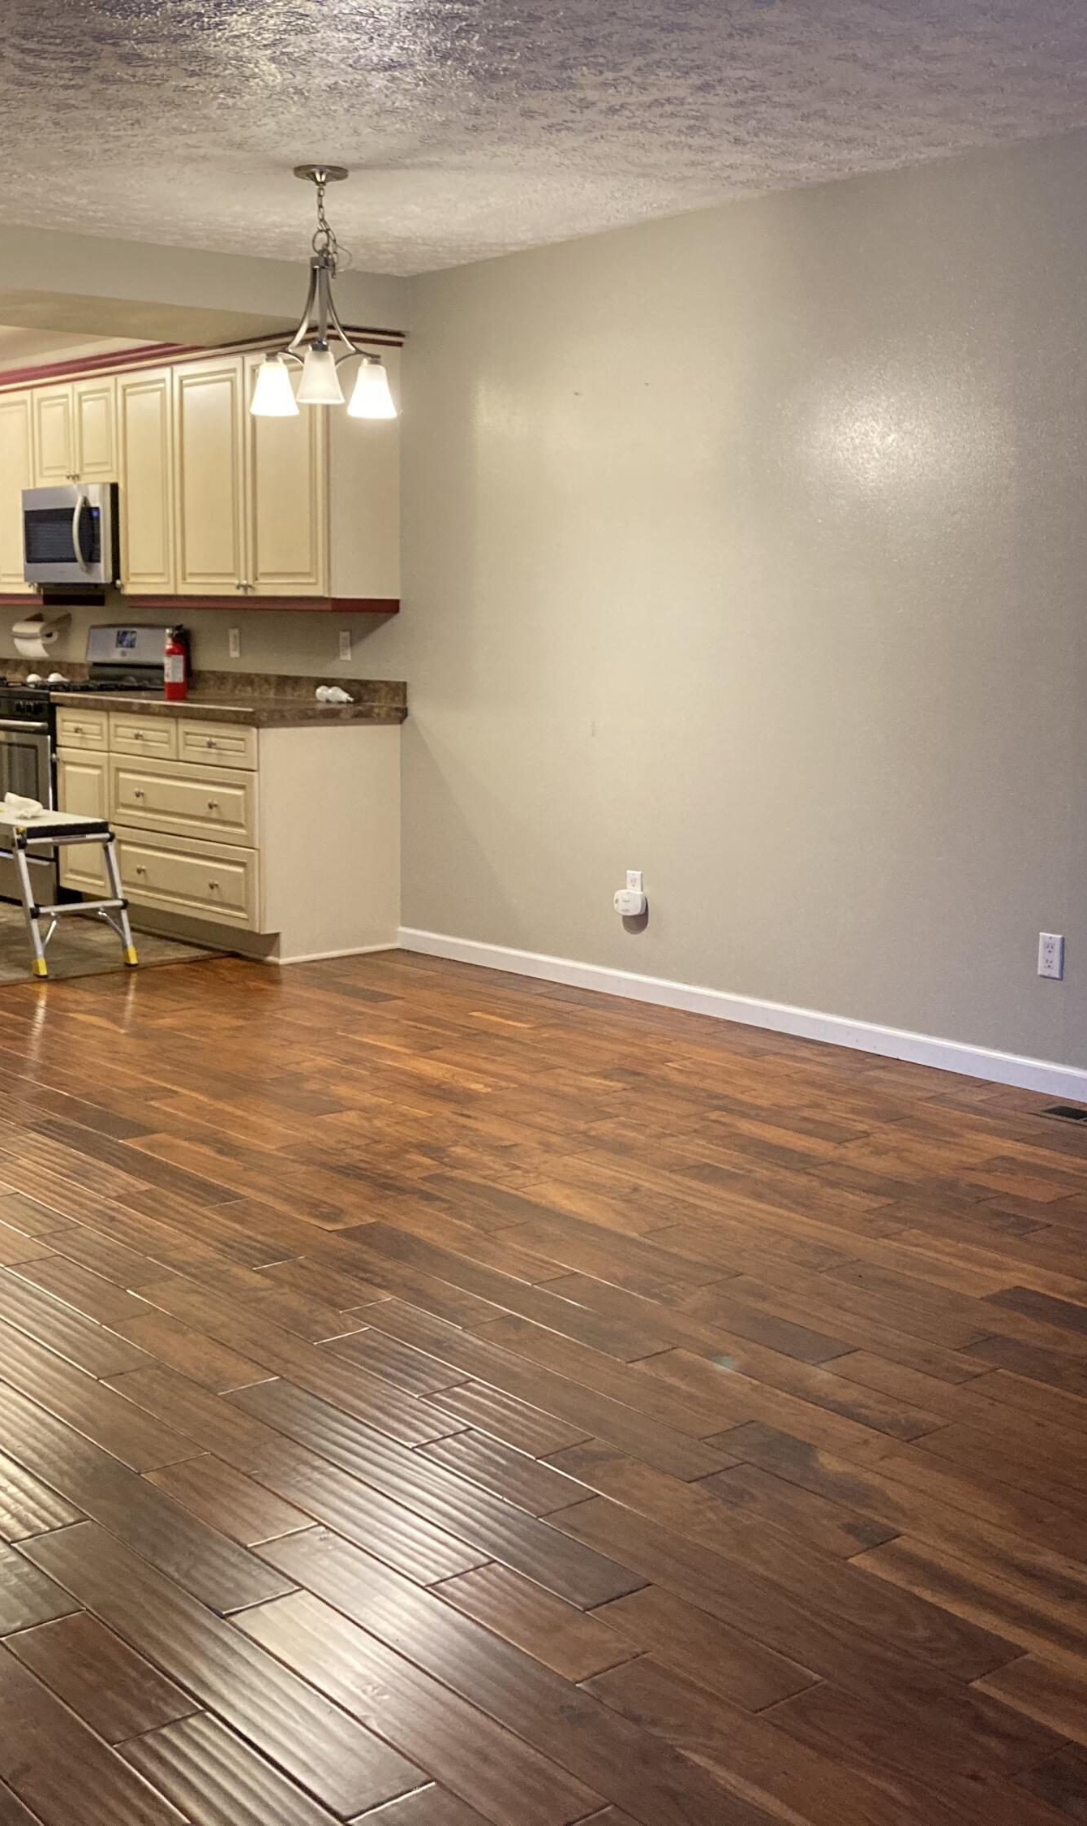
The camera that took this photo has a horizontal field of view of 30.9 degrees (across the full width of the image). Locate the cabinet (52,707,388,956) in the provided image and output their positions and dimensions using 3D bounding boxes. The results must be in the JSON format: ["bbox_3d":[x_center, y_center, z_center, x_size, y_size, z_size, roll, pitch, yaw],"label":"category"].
[{"bbox_3d":[-1.259,-0.362,7.769,0.625,0.870,1.550,-7,11,-39],"label":"cabinet"}]

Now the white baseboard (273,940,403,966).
[{"bbox_3d":[-0.732,0.146,7.261,0.540,0.026,0.018,-7,11,-39],"label":"white baseboard"}]

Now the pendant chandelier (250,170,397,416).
[{"bbox_3d":[-0.601,-1.690,5.357,0.410,0.645,0.410,-1,9,-6],"label":"pendant chandelier"}]

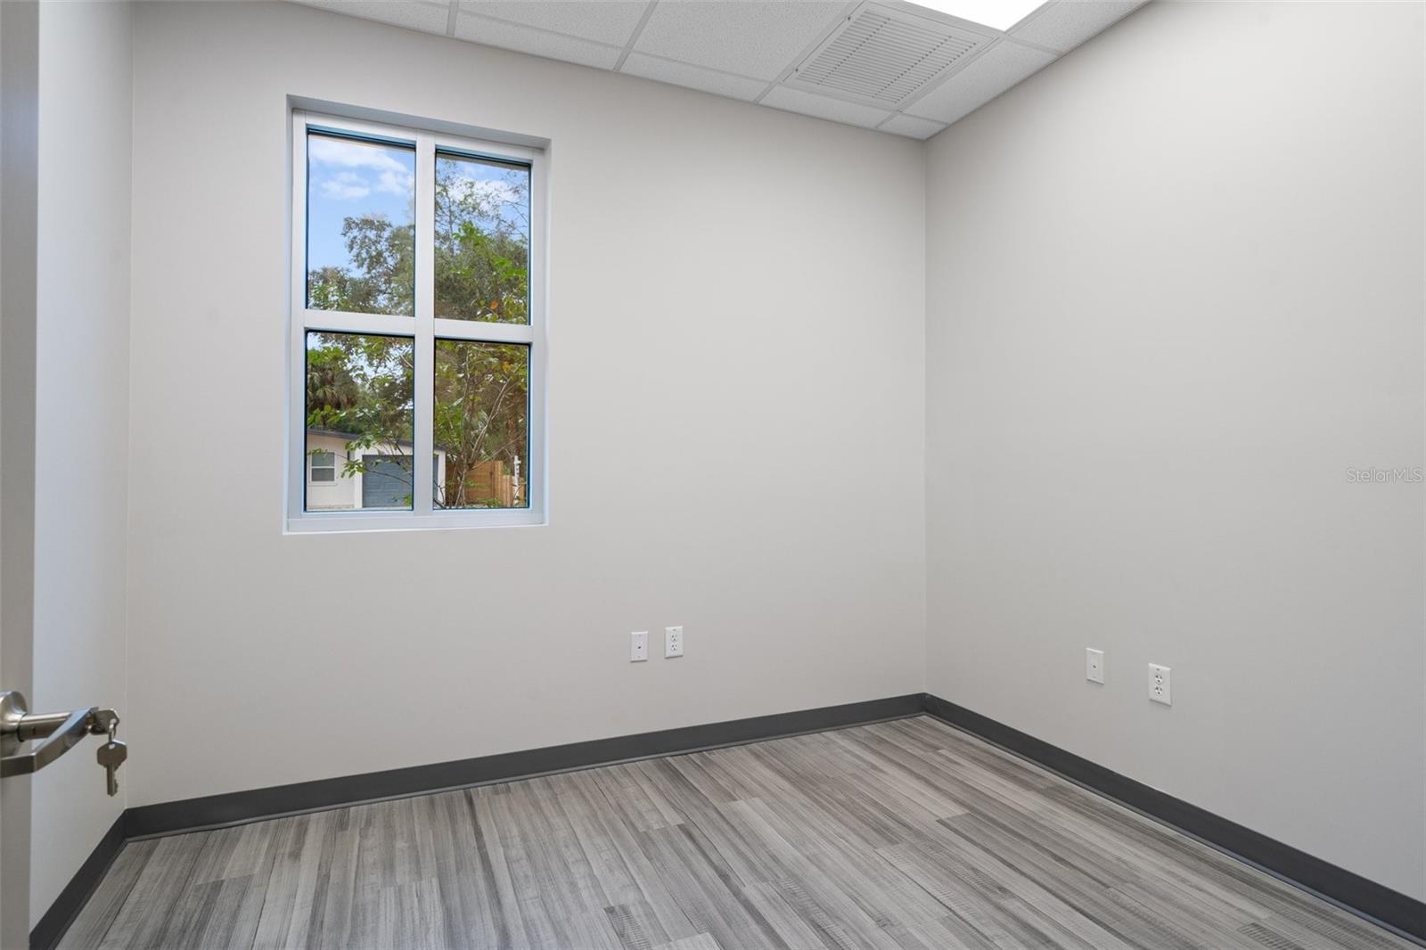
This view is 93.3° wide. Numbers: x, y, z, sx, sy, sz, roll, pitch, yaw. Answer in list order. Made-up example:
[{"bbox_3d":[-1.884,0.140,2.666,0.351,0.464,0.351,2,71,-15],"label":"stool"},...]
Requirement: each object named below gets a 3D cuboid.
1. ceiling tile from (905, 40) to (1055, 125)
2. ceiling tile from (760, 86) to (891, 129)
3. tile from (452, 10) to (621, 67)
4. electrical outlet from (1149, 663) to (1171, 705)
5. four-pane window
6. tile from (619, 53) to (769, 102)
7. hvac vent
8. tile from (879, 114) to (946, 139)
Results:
[{"bbox_3d":[1.078,-1.610,2.769,0.286,0.020,0.548,0,0,-23],"label":"ceiling tile"},{"bbox_3d":[0.506,-1.610,2.934,0.588,0.020,0.146,0,0,-23],"label":"ceiling tile"},{"bbox_3d":[-0.634,-1.608,2.491,0.587,0.020,0.149,0,0,-23],"label":"tile"},{"bbox_3d":[1.474,0.694,2.223,0.006,0.118,0.072,0,0,-23],"label":"electrical outlet"},{"bbox_3d":[-1.073,-0.536,2.515,0.870,1.467,0.070,0,0,-23],"label":"four-pane window"},{"bbox_3d":[-0.063,-1.609,2.714,0.590,0.020,0.146,0,0,-23],"label":"tile"},{"bbox_3d":[0.659,-1.614,2.608,0.542,0.030,0.536,0,0,-23],"label":"hvac vent"},{"bbox_3d":[0.925,-1.611,3.099,0.275,0.020,0.145,0,0,-23],"label":"tile"}]

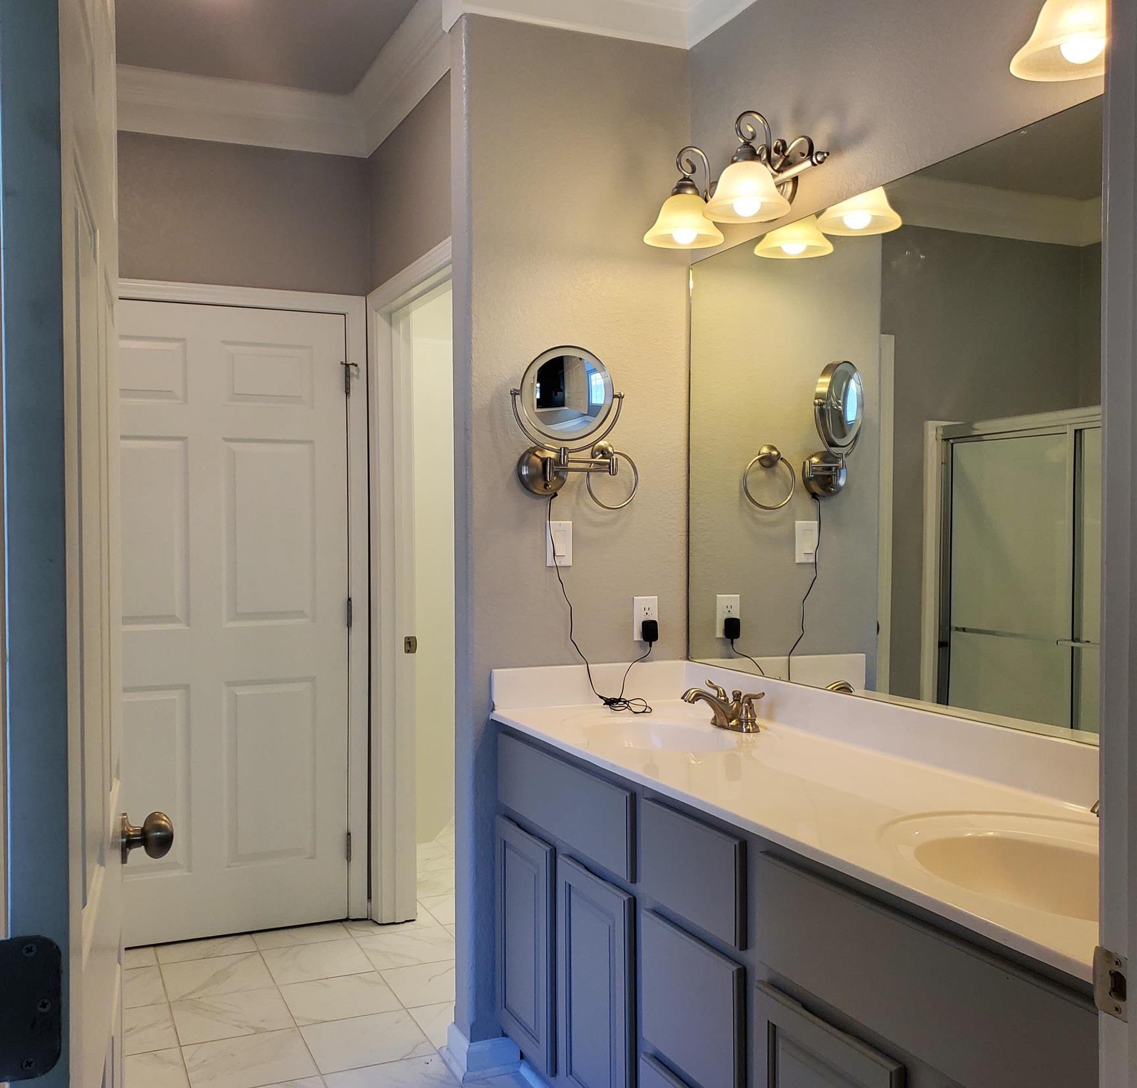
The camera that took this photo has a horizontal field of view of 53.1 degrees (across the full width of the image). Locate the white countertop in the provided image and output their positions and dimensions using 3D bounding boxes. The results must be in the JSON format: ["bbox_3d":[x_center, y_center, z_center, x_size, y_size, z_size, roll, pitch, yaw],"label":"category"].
[{"bbox_3d":[0.442,0.376,2.038,0.561,0.119,1.853,0,1,-24],"label":"white countertop"}]

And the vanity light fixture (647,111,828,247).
[{"bbox_3d":[0.360,-0.826,2.587,0.253,0.228,0.571,0,1,-24],"label":"vanity light fixture"}]

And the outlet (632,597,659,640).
[{"bbox_3d":[0.201,0.195,2.938,0.071,0.117,0.009,0,1,-24],"label":"outlet"}]

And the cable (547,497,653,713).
[{"bbox_3d":[0.117,0.146,2.810,0.291,0.528,0.161,0,1,-24],"label":"cable"}]

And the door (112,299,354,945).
[{"bbox_3d":[-1.181,0.254,3.708,0.919,2.047,0.040,-1,1,-24],"label":"door"}]

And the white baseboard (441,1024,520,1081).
[{"bbox_3d":[-0.224,1.251,2.853,0.152,0.087,0.196,0,1,-24],"label":"white baseboard"}]

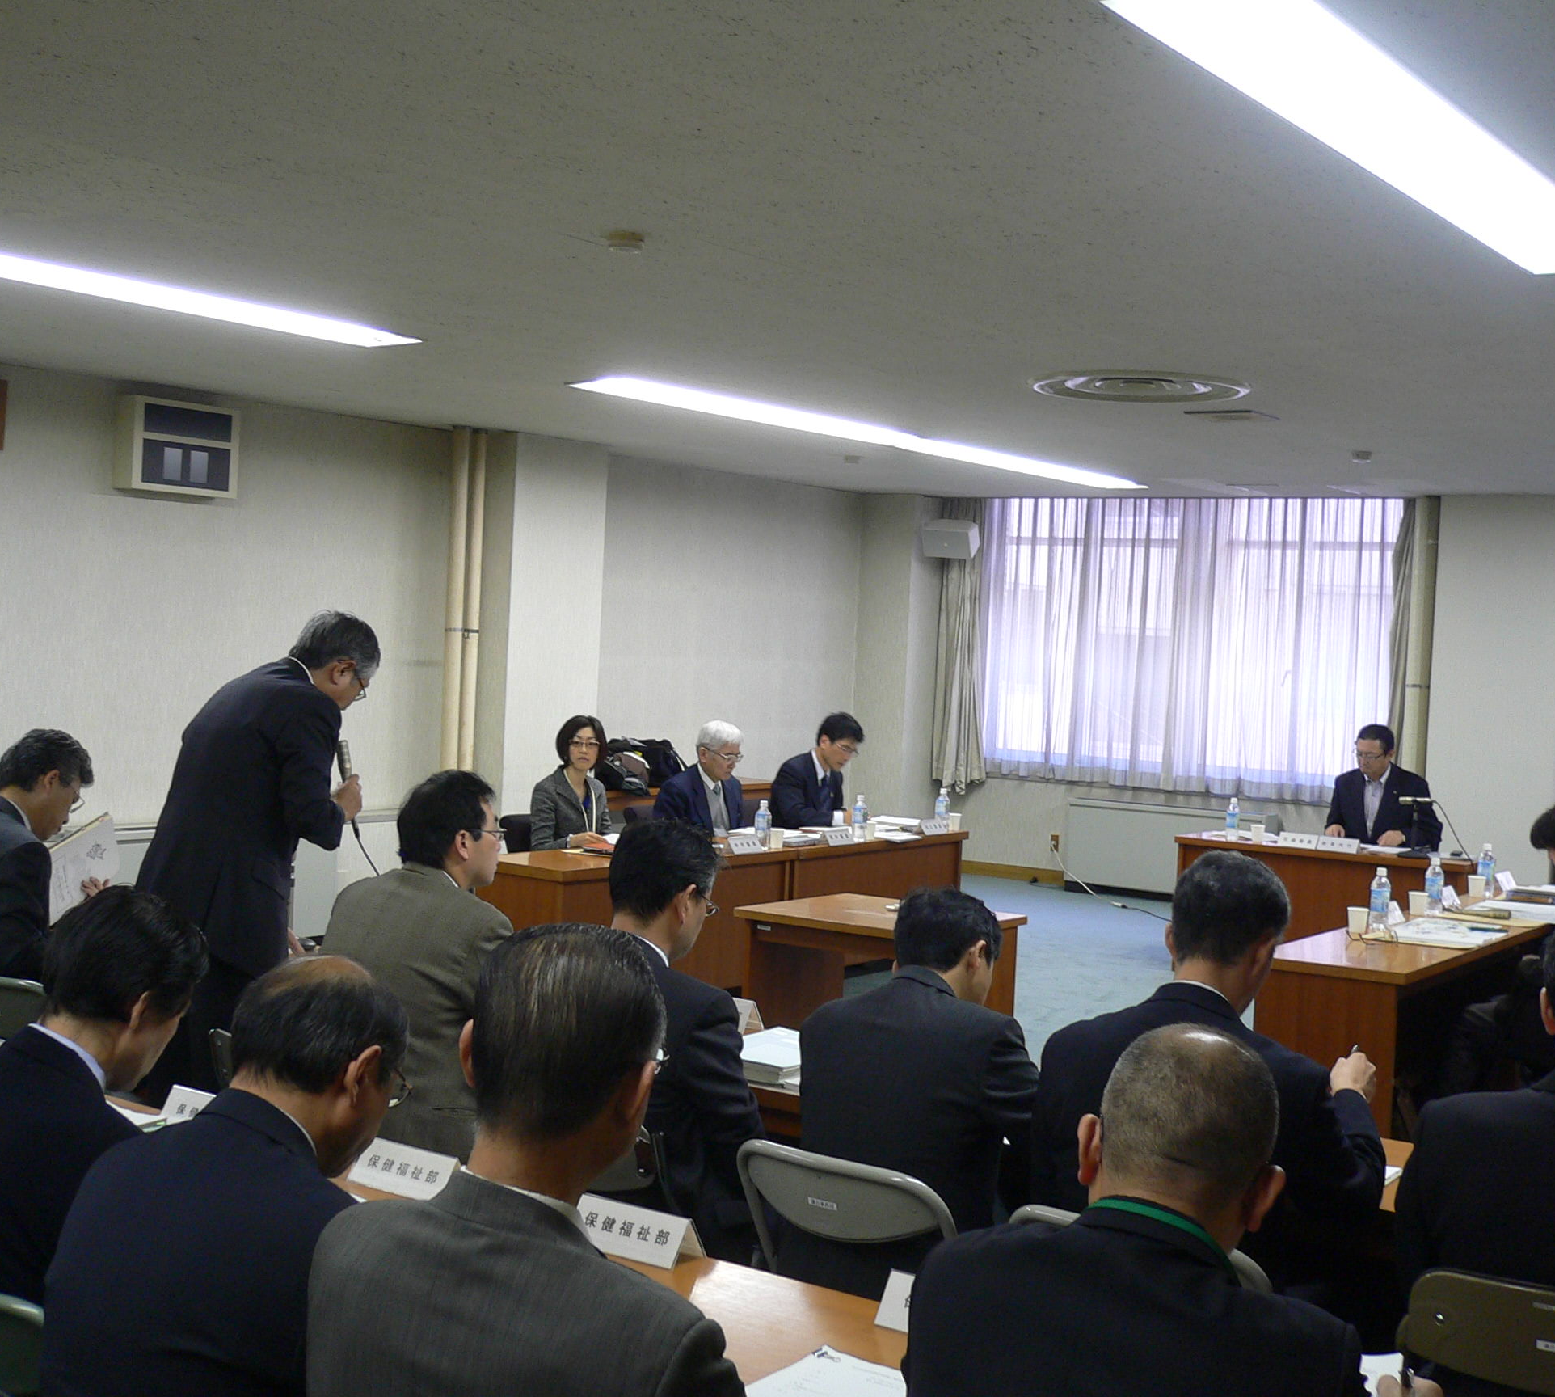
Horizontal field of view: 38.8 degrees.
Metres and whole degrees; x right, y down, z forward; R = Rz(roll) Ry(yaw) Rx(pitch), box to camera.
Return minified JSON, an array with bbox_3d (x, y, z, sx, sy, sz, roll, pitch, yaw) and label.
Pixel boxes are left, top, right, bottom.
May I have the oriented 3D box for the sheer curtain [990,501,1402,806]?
[{"bbox_3d":[2.585,-0.358,14.320,2.891,1.906,0.120,4,2,33],"label":"sheer curtain"}]

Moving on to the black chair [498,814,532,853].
[{"bbox_3d":[-0.873,0.907,9.596,0.580,0.780,0.560,4,2,33],"label":"black chair"}]

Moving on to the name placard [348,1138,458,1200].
[{"bbox_3d":[-0.614,0.779,3.678,0.200,0.069,0.085,4,2,33],"label":"name placard"}]

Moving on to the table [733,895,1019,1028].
[{"bbox_3d":[0.353,1.095,7.725,0.760,0.691,0.720,4,2,36],"label":"table"}]

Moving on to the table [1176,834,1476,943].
[{"bbox_3d":[2.746,1.083,10.946,1.460,0.688,0.520,4,2,33],"label":"table"}]

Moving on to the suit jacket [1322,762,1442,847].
[{"bbox_3d":[3.081,0.664,11.210,0.570,0.650,0.420,4,2,33],"label":"suit jacket"}]

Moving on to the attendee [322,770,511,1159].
[{"bbox_3d":[-0.688,0.811,4.982,0.520,1.290,0.800,4,2,39],"label":"attendee"}]

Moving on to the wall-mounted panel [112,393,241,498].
[{"bbox_3d":[-2.628,-1.095,9.707,0.110,0.400,0.600,4,2,33],"label":"wall-mounted panel"}]

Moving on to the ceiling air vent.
[{"bbox_3d":[1.414,-1.199,8.599,0.840,0.060,0.840,4,2,33],"label":"ceiling air vent"}]

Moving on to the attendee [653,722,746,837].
[{"bbox_3d":[-0.242,0.725,10.260,0.740,1.226,0.520,4,2,33],"label":"attendee"}]

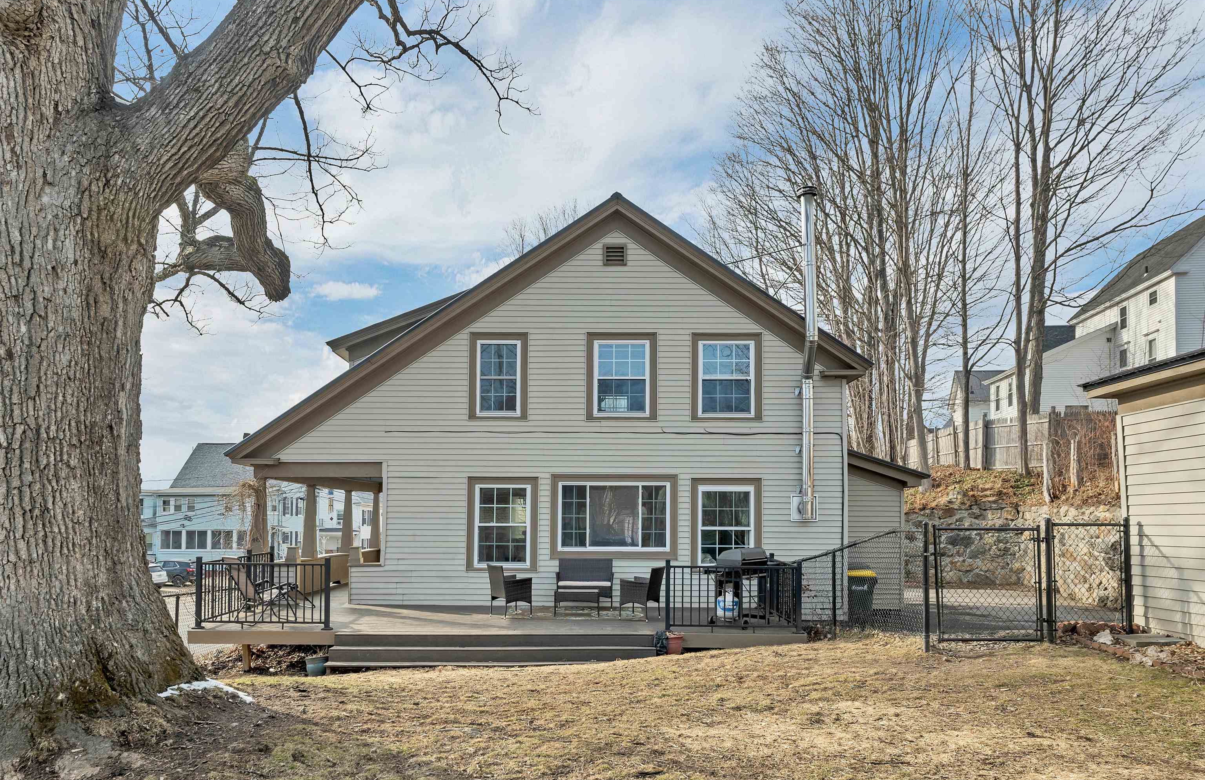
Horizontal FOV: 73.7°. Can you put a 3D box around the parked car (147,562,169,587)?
[{"bbox_3d":[-29.000,11.550,49.900,4.500,1.600,1.820,-2,-4,37],"label":"parked car"}]

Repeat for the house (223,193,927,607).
[{"bbox_3d":[-0.200,0.500,18.300,12.400,7.400,9.200,0,-3,0],"label":"house"}]

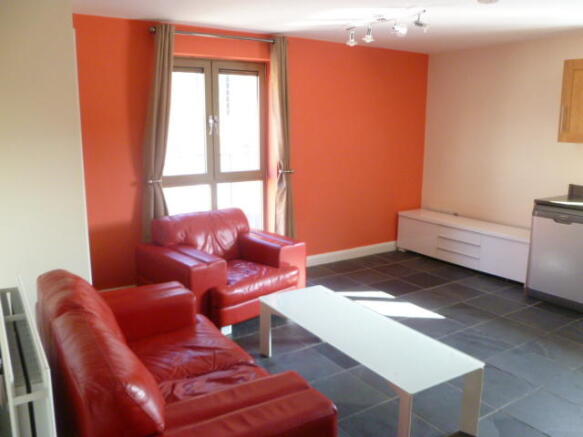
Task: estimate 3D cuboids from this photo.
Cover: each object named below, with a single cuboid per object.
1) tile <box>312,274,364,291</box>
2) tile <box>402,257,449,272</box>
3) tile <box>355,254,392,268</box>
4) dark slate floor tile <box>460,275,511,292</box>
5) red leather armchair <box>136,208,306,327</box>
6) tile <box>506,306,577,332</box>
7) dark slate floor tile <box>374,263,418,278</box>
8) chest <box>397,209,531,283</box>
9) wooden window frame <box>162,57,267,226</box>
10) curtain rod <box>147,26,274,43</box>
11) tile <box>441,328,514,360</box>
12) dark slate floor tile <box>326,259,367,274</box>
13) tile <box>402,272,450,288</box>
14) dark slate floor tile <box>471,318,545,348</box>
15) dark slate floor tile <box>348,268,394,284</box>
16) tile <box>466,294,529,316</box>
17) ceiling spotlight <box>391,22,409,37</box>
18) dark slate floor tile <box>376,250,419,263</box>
[{"bbox_3d":[0.477,0.654,4.739,0.399,0.012,0.399,-7,13,-31],"label":"tile"},{"bbox_3d":[1.466,0.524,5.307,0.400,0.013,0.400,-7,13,-31],"label":"tile"},{"bbox_3d":[0.947,0.509,5.483,0.399,0.012,0.399,-7,13,-31],"label":"tile"},{"bbox_3d":[1.889,0.649,4.633,0.400,0.013,0.400,-7,13,-31],"label":"dark slate floor tile"},{"bbox_3d":[-0.521,0.371,4.089,1.120,0.820,1.020,-9,14,-39],"label":"red leather armchair"},{"bbox_3d":[1.994,0.824,3.816,0.399,0.012,0.399,-7,13,-31],"label":"tile"},{"bbox_3d":[1.122,0.565,5.098,0.400,0.013,0.400,-7,13,-31],"label":"dark slate floor tile"},{"bbox_3d":[2.015,0.289,5.365,0.410,0.490,1.800,-7,12,-31],"label":"chest"},{"bbox_3d":[-0.784,-0.545,4.744,1.200,2.015,0.080,-7,12,-31],"label":"wooden window frame"},{"bbox_3d":[-0.636,-1.639,4.252,1.289,0.050,0.050,-7,13,-31],"label":"curtain rod"},{"bbox_3d":[1.342,0.909,3.437,0.392,0.012,0.392,-7,12,-31],"label":"tile"},{"bbox_3d":[0.565,0.543,5.227,0.400,0.013,0.400,-7,13,-31],"label":"dark slate floor tile"},{"bbox_3d":[1.383,0.639,4.875,0.392,0.012,0.392,-7,12,-31],"label":"tile"},{"bbox_3d":[1.654,0.865,3.610,0.399,0.012,0.399,-7,13,-31],"label":"dark slate floor tile"},{"bbox_3d":[0.833,0.616,5.005,0.392,0.012,0.392,-7,12,-31],"label":"dark slate floor tile"},{"bbox_3d":[1.811,0.767,4.187,0.392,0.012,0.392,-7,12,-31],"label":"tile"},{"bbox_3d":[0.818,-1.431,3.570,0.120,0.090,0.090,24,21,27],"label":"ceiling spotlight"},{"bbox_3d":[1.292,0.471,5.770,0.392,0.012,0.392,-7,12,-31],"label":"dark slate floor tile"}]

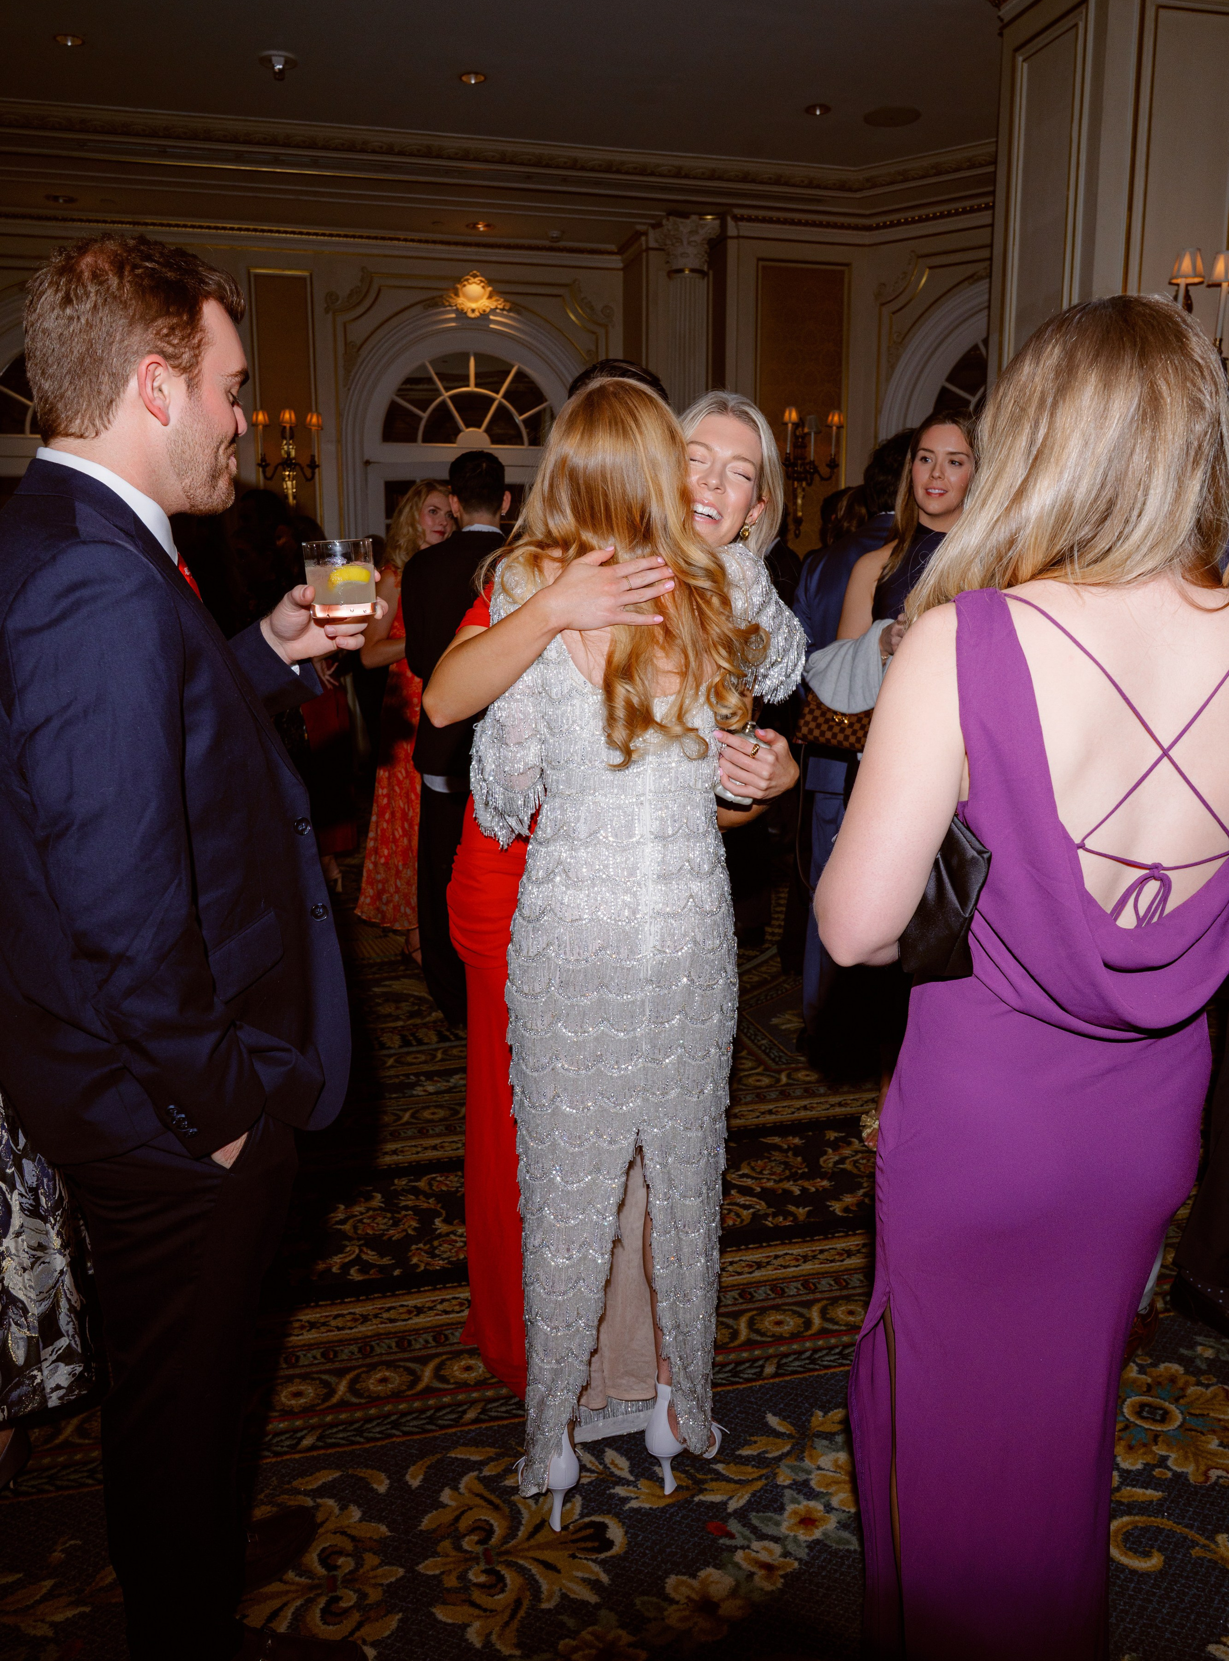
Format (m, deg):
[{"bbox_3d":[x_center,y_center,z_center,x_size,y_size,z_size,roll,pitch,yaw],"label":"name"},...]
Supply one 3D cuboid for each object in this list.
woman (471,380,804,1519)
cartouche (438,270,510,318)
[{"bbox_3d":[0.016,0.193,2.022,0.520,1.725,0.480,-3,11,-13],"label":"woman"},{"bbox_3d":[-0.941,-3.608,8.620,0.490,0.320,0.120,-3,11,-15],"label":"cartouche"}]

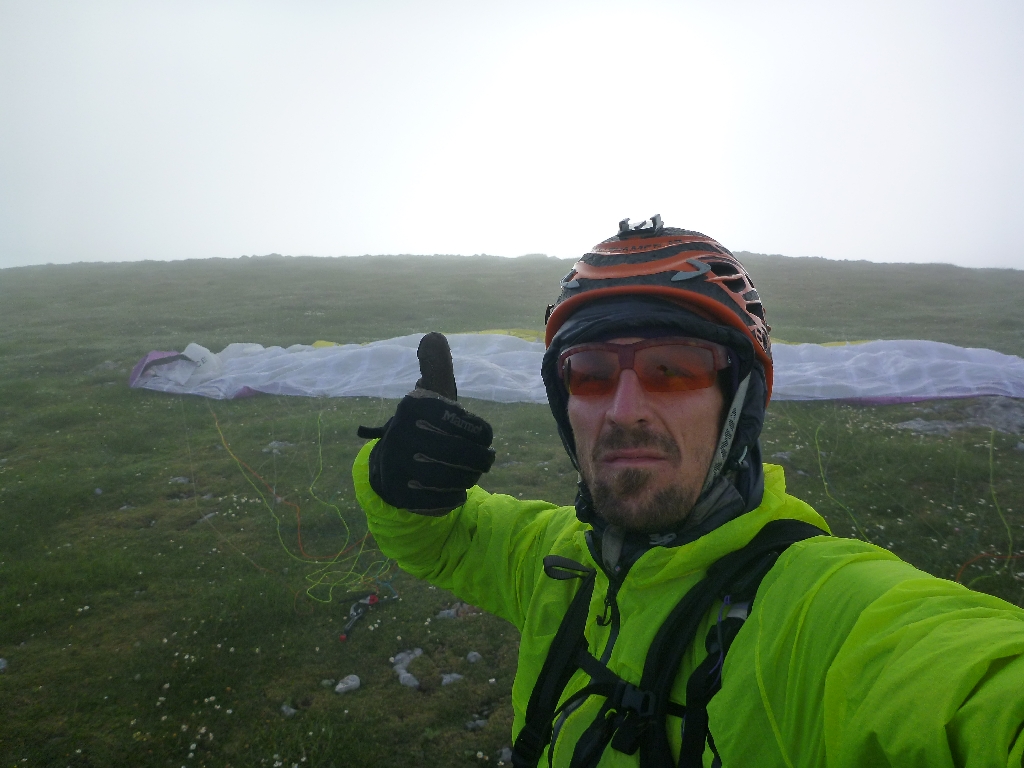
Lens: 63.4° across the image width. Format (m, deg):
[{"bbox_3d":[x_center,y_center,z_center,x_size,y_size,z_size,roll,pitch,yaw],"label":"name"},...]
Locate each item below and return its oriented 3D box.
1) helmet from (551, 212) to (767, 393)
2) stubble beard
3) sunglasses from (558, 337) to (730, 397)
[{"bbox_3d":[0.138,-0.074,0.760,0.208,0.160,0.255,0,-19,28],"label":"helmet"},{"bbox_3d":[0.111,0.076,0.665,0.107,0.083,0.072,0,-5,28],"label":"stubble beard"},{"bbox_3d":[0.119,-0.010,0.690,0.145,0.048,0.140,0,-5,27],"label":"sunglasses"}]

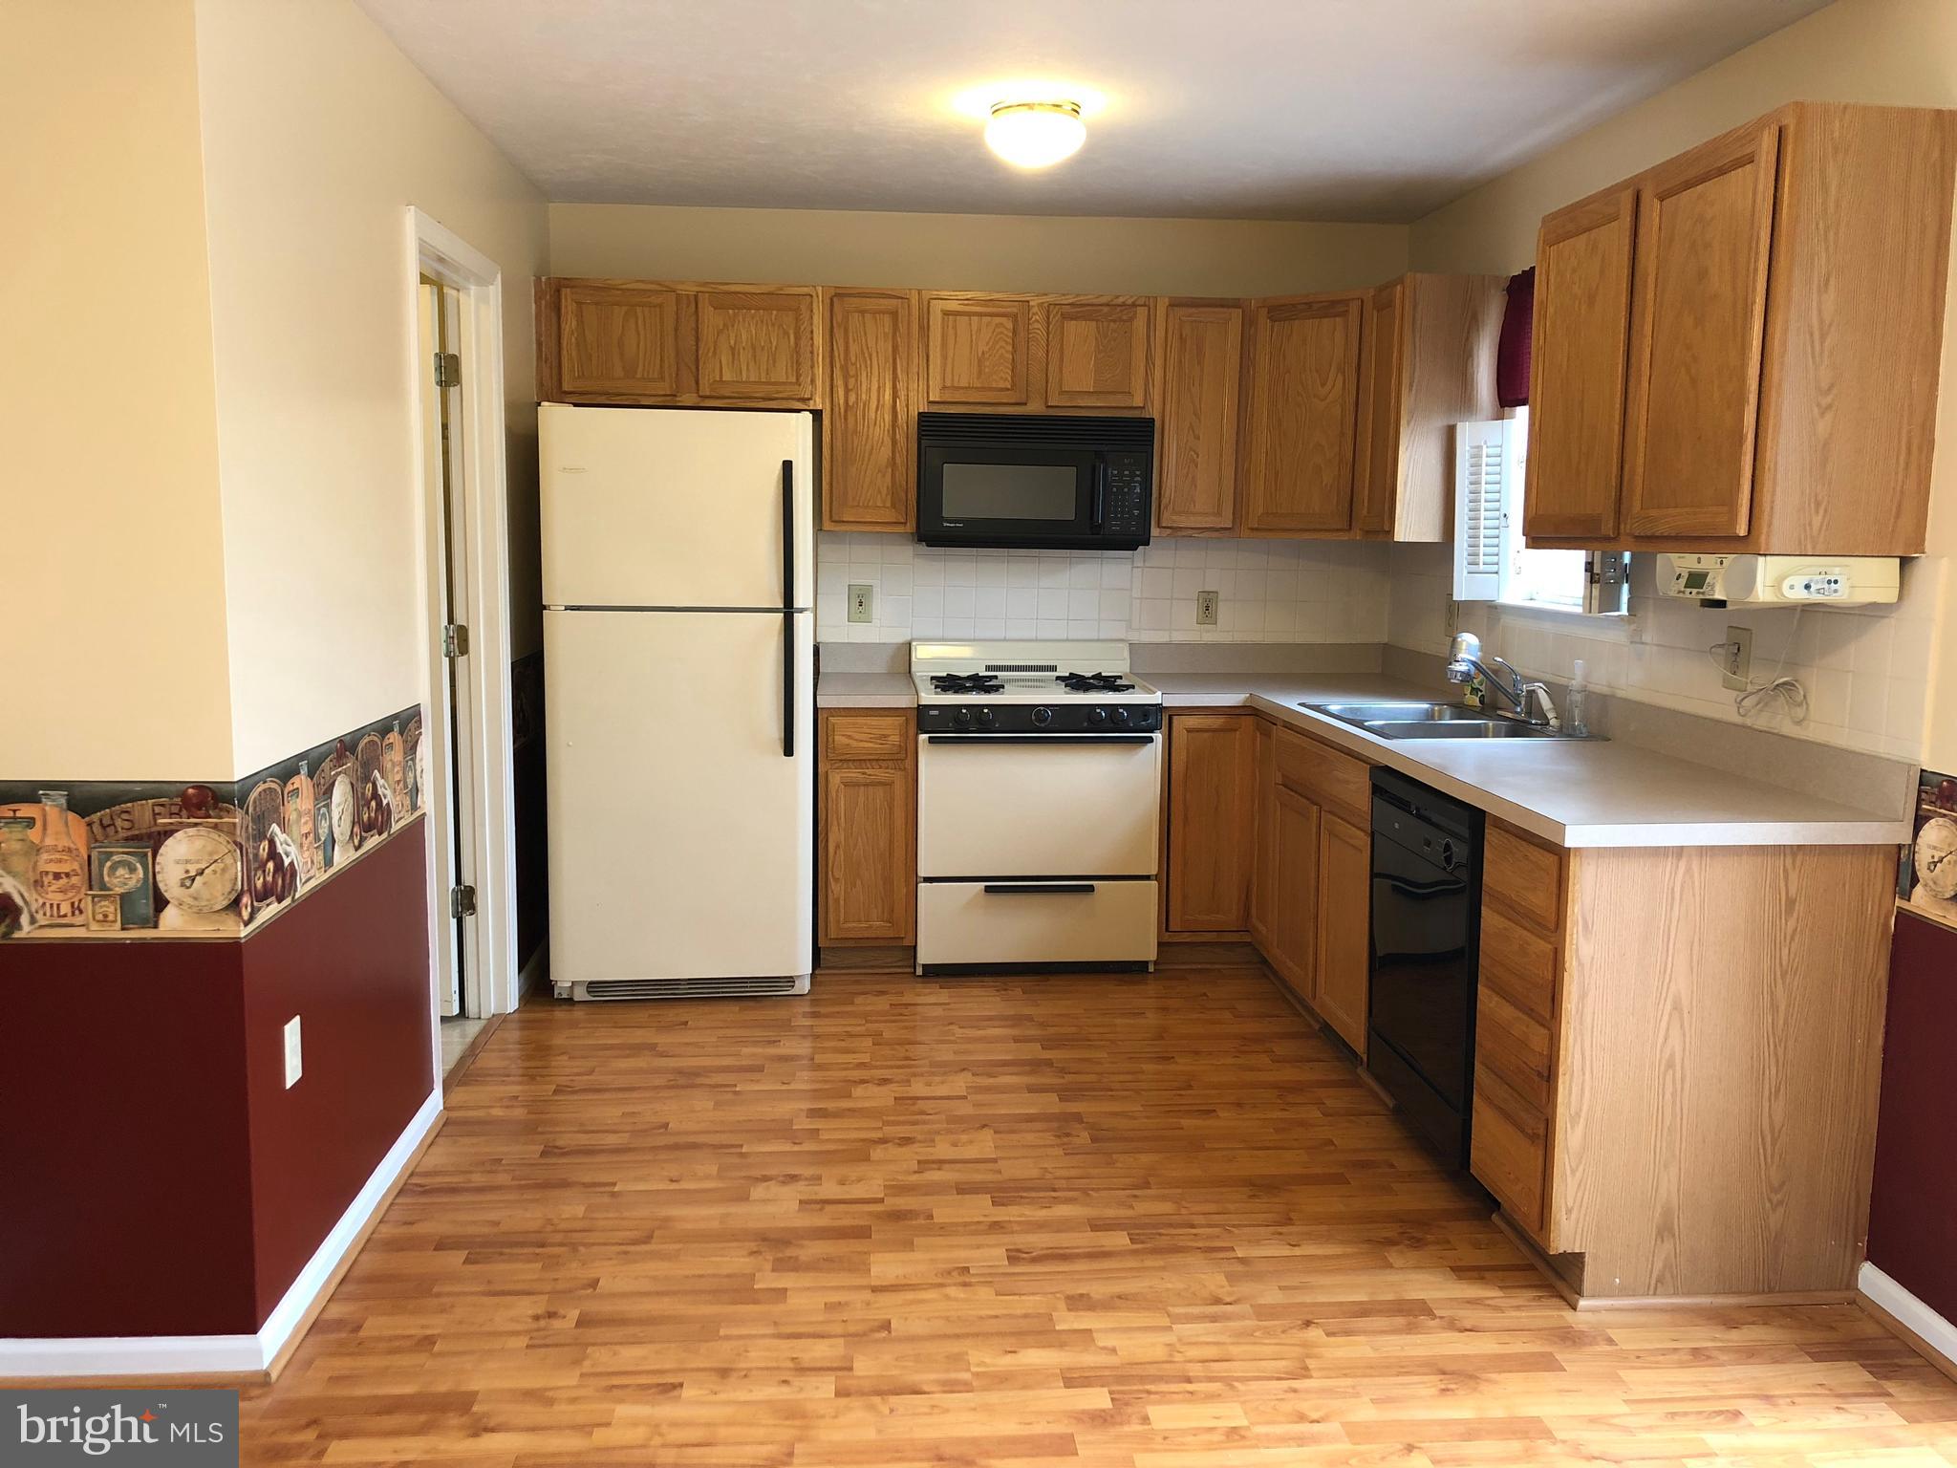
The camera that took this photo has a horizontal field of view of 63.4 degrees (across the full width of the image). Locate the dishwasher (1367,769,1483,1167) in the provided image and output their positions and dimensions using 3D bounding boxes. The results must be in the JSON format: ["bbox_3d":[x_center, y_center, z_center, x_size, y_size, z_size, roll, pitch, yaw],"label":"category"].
[{"bbox_3d":[1.276,0.495,3.558,0.607,0.787,0.612,0,8,-5],"label":"dishwasher"}]

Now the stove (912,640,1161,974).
[{"bbox_3d":[0.165,0.232,5.195,0.756,1.020,0.650,0,8,-5],"label":"stove"}]

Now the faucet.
[{"bbox_3d":[1.394,-0.150,4.246,0.210,0.228,0.340,0,8,-5],"label":"faucet"}]

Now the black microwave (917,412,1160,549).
[{"bbox_3d":[0.171,-0.823,5.195,0.752,0.418,0.395,0,8,-5],"label":"black microwave"}]

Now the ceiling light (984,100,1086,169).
[{"bbox_3d":[0.138,-1.468,3.900,0.249,0.147,0.249,0,8,-5],"label":"ceiling light"}]

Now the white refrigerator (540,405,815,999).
[{"bbox_3d":[-0.898,-0.114,4.955,0.767,1.717,0.762,0,8,-5],"label":"white refrigerator"}]

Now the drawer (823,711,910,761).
[{"bbox_3d":[-0.361,-0.025,5.082,0.249,0.145,0.546,0,8,-5],"label":"drawer"}]

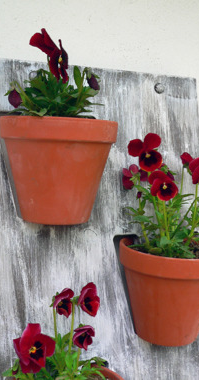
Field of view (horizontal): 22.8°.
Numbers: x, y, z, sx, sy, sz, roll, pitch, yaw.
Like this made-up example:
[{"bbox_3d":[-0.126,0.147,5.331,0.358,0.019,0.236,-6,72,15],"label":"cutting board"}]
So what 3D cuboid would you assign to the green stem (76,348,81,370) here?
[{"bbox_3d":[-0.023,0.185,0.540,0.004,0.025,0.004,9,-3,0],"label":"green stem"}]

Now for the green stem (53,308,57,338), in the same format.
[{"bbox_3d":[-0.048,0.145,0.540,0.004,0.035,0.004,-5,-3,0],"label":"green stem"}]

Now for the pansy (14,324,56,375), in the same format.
[{"bbox_3d":[-0.069,0.168,0.525,0.046,0.054,0.025,-8,3,-21],"label":"pansy"}]

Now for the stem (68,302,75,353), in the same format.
[{"bbox_3d":[-0.031,0.150,0.540,0.004,0.056,0.004,5,-3,-6],"label":"stem"}]

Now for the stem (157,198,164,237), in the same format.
[{"bbox_3d":[0.075,0.034,0.611,0.005,0.048,0.005,-4,-3,-6],"label":"stem"}]

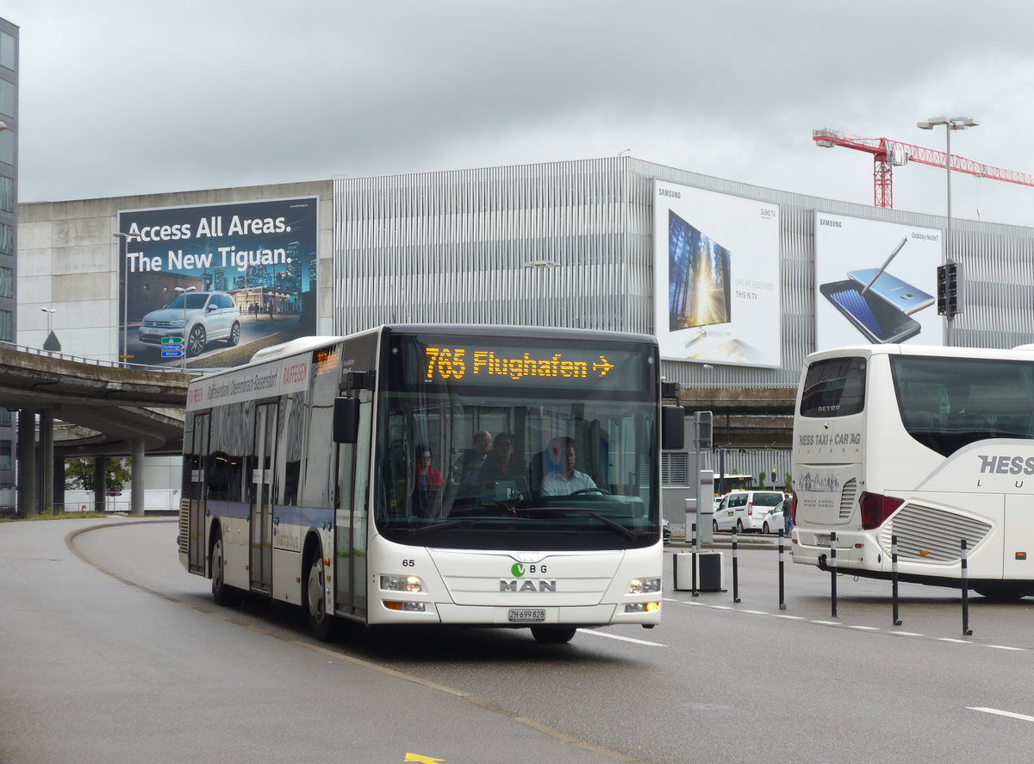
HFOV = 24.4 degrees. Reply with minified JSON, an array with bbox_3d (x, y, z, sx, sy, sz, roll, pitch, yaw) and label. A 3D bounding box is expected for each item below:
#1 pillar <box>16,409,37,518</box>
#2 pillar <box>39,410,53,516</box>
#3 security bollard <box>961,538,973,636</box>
[{"bbox_3d":[-22.959,3.826,112.000,0.800,5.100,0.800,1,-3,-16],"label":"pillar"},{"bbox_3d":[-23.364,4.044,119.000,0.670,5.100,0.670,1,-3,-16],"label":"pillar"},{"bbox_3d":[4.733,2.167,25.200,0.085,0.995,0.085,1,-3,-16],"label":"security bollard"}]

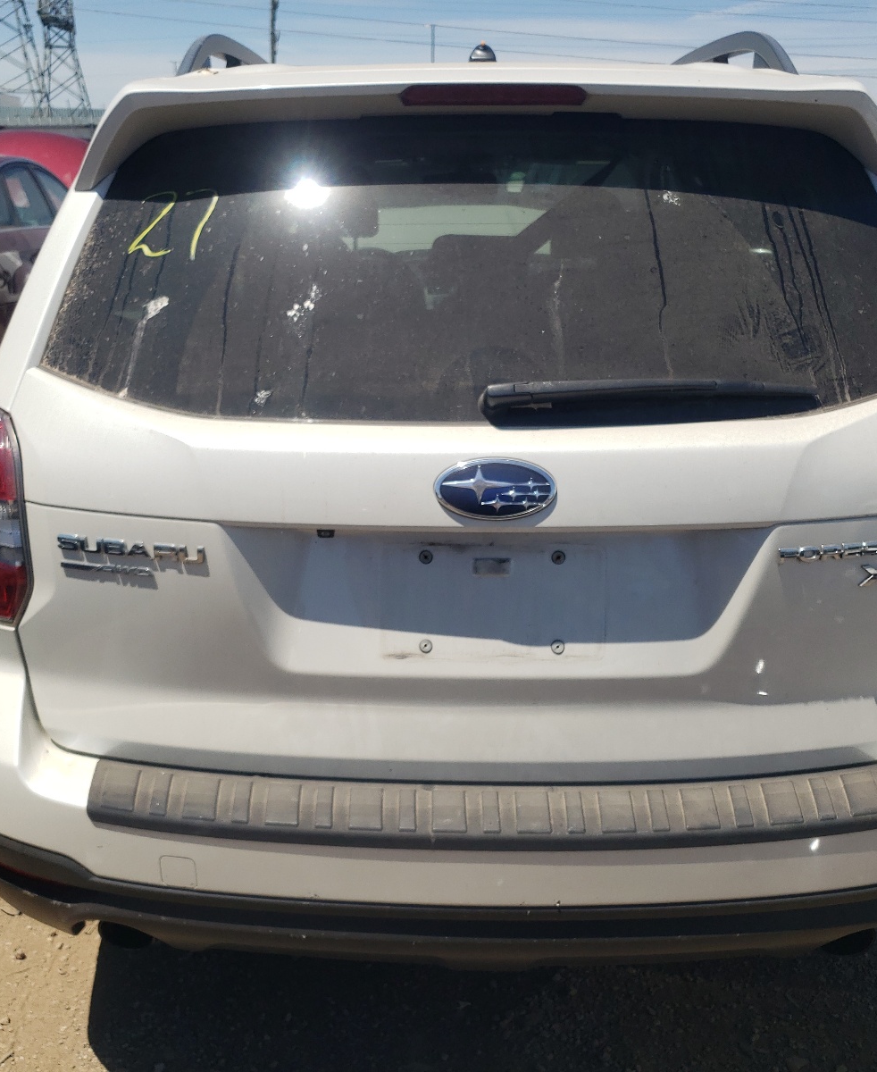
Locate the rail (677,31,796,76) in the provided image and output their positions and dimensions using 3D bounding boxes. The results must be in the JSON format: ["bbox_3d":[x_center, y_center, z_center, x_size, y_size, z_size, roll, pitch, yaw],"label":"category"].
[{"bbox_3d":[0.575,-1.059,2.537,0.120,0.110,1.680,0,19,0],"label":"rail"}]

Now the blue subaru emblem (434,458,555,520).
[{"bbox_3d":[0.073,-0.060,1.378,0.157,0.082,0.018,0,9,0],"label":"blue subaru emblem"}]

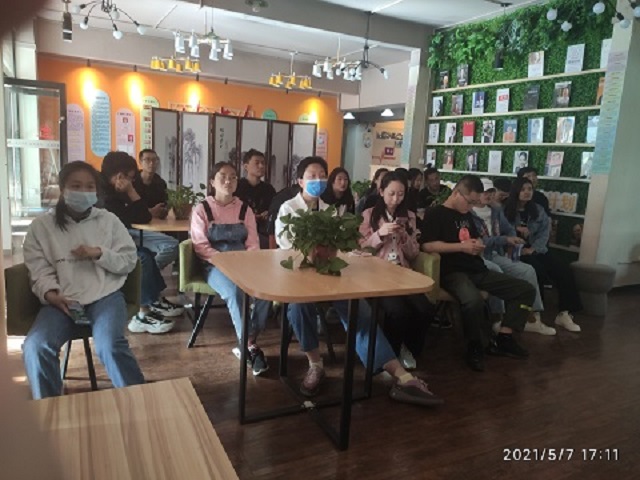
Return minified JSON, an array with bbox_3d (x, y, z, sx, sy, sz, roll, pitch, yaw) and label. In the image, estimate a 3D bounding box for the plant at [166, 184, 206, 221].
[{"bbox_3d":[-1.031,-0.289,3.700,0.300,0.275,0.270,-2,11,-29],"label":"plant"}]

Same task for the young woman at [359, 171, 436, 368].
[{"bbox_3d":[0.510,0.163,3.212,0.500,1.215,0.660,2,9,-10],"label":"young woman"}]

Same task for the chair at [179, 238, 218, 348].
[{"bbox_3d":[-0.625,0.310,3.360,0.580,0.720,0.540,3,9,-5],"label":"chair"}]

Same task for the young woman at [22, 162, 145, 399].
[{"bbox_3d":[-1.082,0.229,2.213,0.570,1.180,0.830,0,10,-23],"label":"young woman"}]

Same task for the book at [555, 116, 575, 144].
[{"bbox_3d":[2.719,-1.210,5.309,0.022,0.285,0.202,-2,11,-30],"label":"book"}]

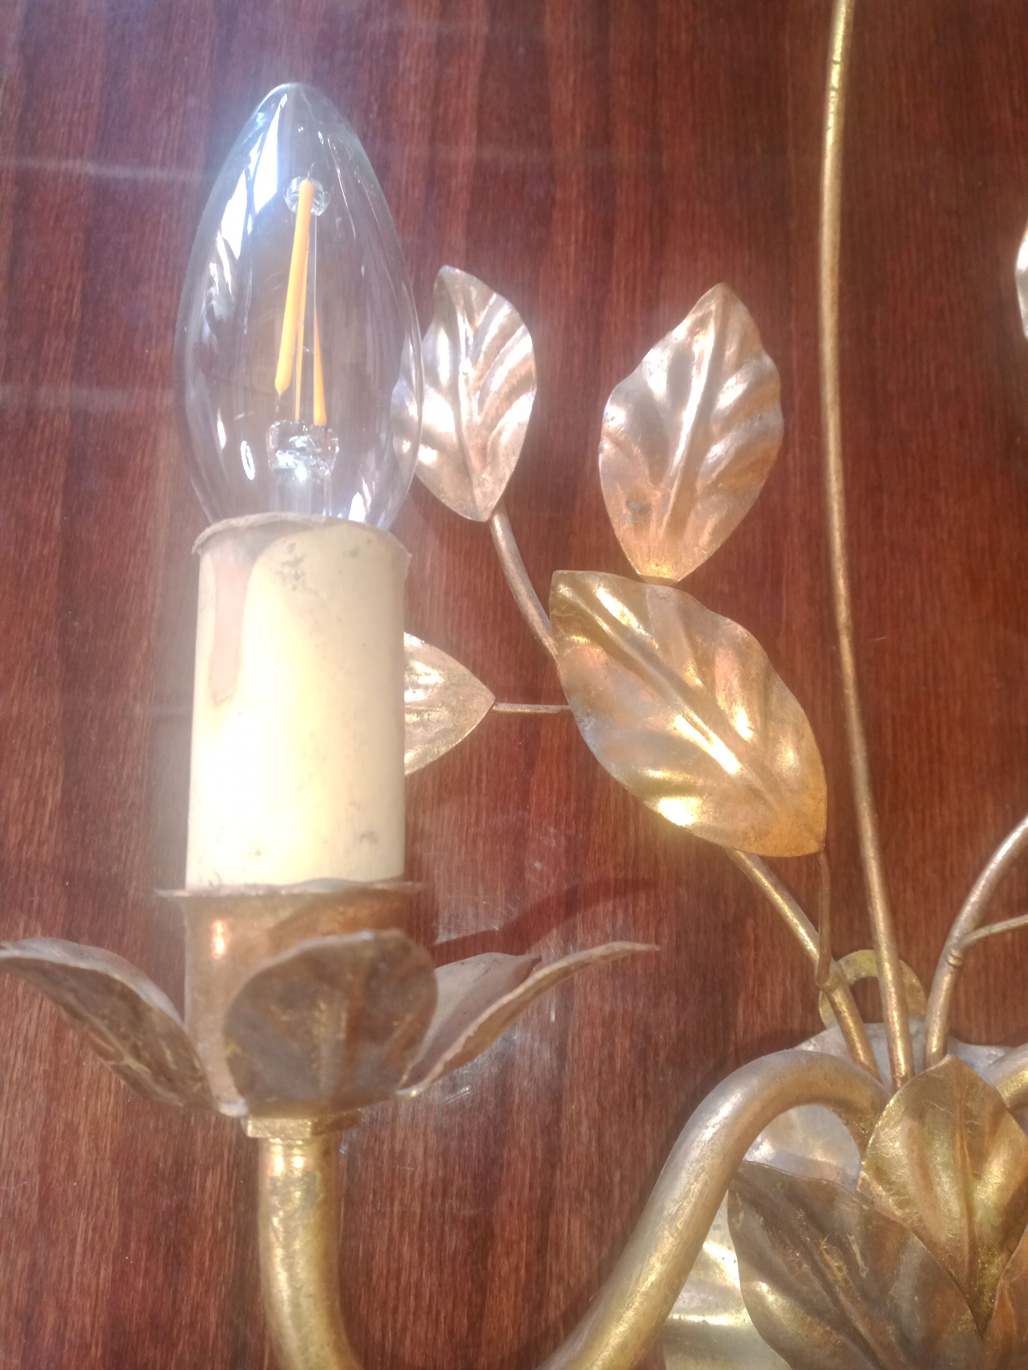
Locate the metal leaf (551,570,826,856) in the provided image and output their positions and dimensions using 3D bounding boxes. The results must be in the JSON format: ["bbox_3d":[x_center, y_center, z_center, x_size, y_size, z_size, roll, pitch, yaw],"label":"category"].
[{"bbox_3d":[0.031,0.004,0.192,0.038,0.013,0.071,-41,81,-8],"label":"metal leaf"}]

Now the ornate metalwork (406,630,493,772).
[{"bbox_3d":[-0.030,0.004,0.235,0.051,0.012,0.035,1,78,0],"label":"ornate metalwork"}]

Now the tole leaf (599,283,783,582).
[{"bbox_3d":[0.037,-0.053,0.222,0.036,0.012,0.069,12,78,3],"label":"tole leaf"}]

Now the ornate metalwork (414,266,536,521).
[{"bbox_3d":[-0.011,-0.065,0.235,0.031,0.012,0.062,-9,78,-2],"label":"ornate metalwork"}]

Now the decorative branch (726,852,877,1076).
[{"bbox_3d":[0.061,0.051,0.210,0.015,0.008,0.049,-26,63,-5],"label":"decorative branch"}]

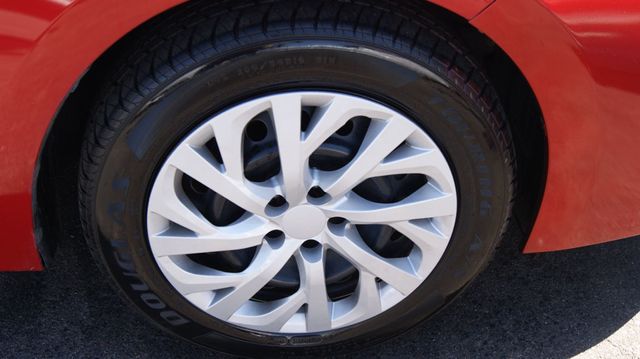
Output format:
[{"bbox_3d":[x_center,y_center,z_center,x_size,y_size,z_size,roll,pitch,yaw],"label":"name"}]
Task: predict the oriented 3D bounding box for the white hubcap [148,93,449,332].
[{"bbox_3d":[-0.023,0.053,1.222,0.424,0.424,0.055,-3,37,-5],"label":"white hubcap"}]

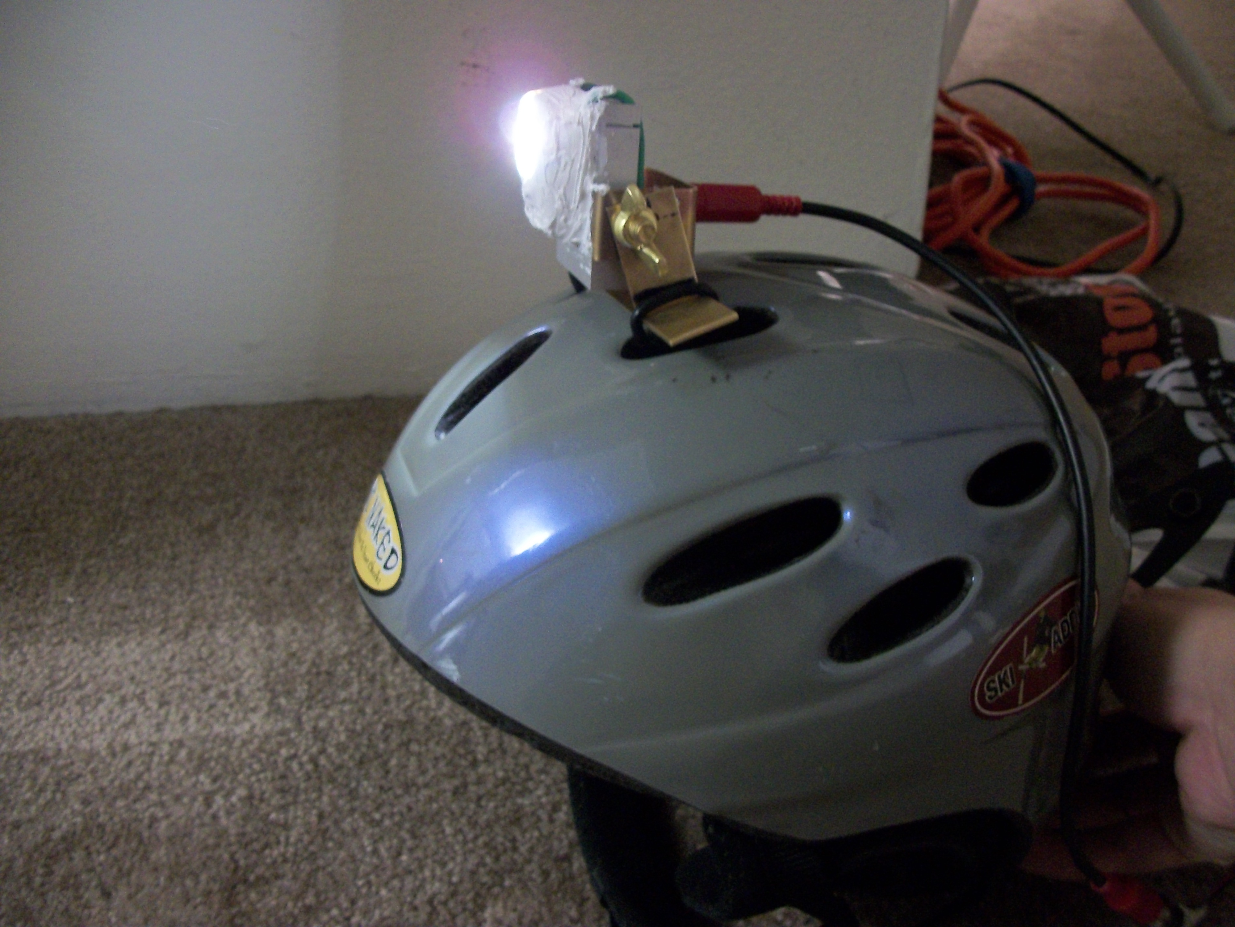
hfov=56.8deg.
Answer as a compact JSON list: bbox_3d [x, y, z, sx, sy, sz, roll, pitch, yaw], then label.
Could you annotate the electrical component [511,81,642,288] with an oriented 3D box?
[{"bbox_3d":[-0.015,-0.090,0.365,0.036,0.060,0.032,-9,27,-20],"label":"electrical component"}]

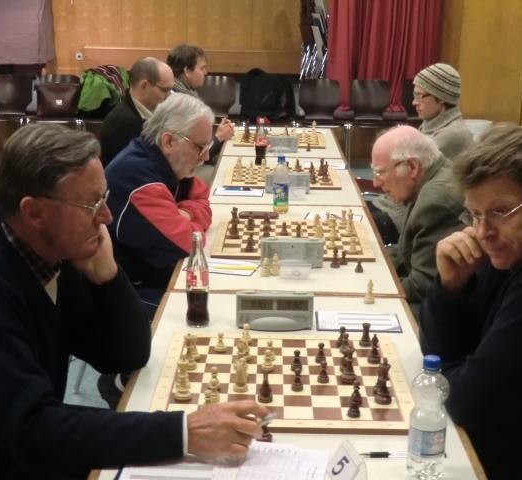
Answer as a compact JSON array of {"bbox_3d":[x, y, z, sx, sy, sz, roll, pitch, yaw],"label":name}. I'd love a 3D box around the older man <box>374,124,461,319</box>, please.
[{"bbox_3d":[0.625,0.183,3.060,0.670,1.160,0.540,1,14,1],"label":"older man"}]

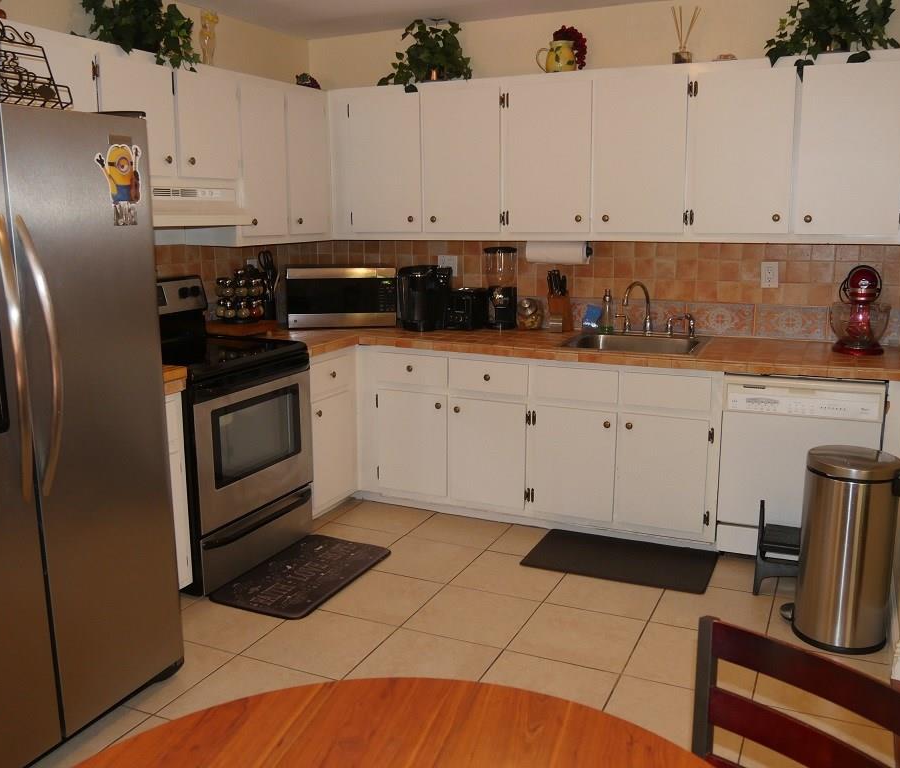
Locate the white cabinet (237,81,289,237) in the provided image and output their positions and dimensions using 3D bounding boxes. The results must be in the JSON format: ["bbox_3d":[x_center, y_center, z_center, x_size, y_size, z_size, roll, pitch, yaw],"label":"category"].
[{"bbox_3d":[-1.031,-1.072,3.981,0.320,0.725,0.330,5,12,25],"label":"white cabinet"}]

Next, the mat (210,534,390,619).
[{"bbox_3d":[-0.611,0.794,3.480,0.450,0.016,0.735,5,12,25],"label":"mat"}]

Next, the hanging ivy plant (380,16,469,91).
[{"bbox_3d":[-0.132,-1.668,4.266,0.500,0.370,0.370,5,12,25],"label":"hanging ivy plant"}]

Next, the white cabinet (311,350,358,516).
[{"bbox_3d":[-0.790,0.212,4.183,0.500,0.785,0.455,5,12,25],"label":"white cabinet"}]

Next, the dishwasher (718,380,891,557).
[{"bbox_3d":[1.554,0.323,3.685,0.607,0.830,0.605,5,12,25],"label":"dishwasher"}]

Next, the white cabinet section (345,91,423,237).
[{"bbox_3d":[-0.279,-1.160,4.422,0.433,0.710,0.310,5,12,24],"label":"white cabinet section"}]

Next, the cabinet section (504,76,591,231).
[{"bbox_3d":[0.524,-1.094,4.070,0.442,0.710,0.310,5,12,24],"label":"cabinet section"}]

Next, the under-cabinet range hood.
[{"bbox_3d":[-1.230,-0.766,3.502,0.435,0.200,0.760,5,12,25],"label":"under-cabinet range hood"}]

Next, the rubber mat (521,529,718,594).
[{"bbox_3d":[0.744,0.764,3.602,0.757,0.012,0.457,5,12,25],"label":"rubber mat"}]

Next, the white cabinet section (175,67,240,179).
[{"bbox_3d":[-1.165,-1.102,3.575,0.310,0.435,0.395,5,12,24],"label":"white cabinet section"}]

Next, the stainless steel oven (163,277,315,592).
[{"bbox_3d":[-1.098,0.166,3.627,0.680,1.200,0.765,5,12,25],"label":"stainless steel oven"}]

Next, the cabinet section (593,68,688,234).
[{"bbox_3d":[0.923,-1.062,3.895,0.425,0.710,0.310,5,12,24],"label":"cabinet section"}]

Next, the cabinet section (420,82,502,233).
[{"bbox_3d":[0.118,-1.127,4.248,0.432,0.710,0.310,5,12,24],"label":"cabinet section"}]

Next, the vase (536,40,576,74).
[{"bbox_3d":[0.514,-1.546,3.964,0.200,0.175,0.155,2,11,12],"label":"vase"}]

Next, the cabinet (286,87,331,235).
[{"bbox_3d":[-0.873,-1.142,4.310,0.320,0.725,0.365,5,12,25],"label":"cabinet"}]

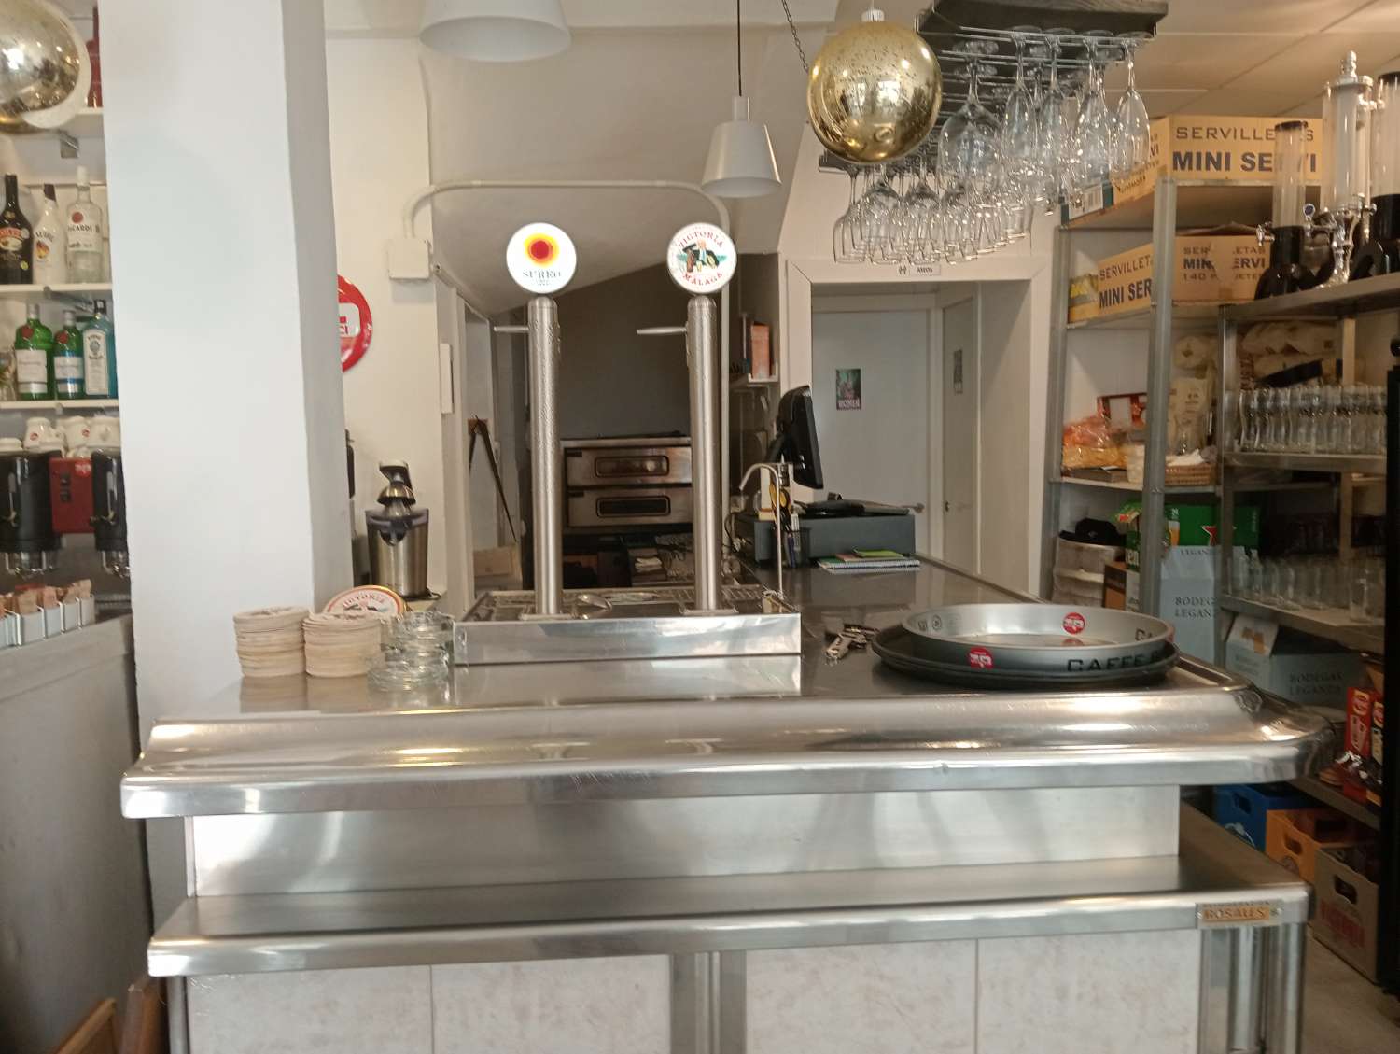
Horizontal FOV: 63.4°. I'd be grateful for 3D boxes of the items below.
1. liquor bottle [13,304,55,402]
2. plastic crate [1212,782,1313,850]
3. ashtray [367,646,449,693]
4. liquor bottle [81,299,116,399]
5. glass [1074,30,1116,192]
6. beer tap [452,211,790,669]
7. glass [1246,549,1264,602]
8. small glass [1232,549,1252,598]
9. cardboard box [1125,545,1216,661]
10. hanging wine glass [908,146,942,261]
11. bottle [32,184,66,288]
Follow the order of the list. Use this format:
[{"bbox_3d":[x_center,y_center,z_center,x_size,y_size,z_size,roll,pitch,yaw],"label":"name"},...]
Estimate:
[{"bbox_3d":[-1.632,-0.428,2.780,0.084,0.232,0.084,-3,5,-21],"label":"liquor bottle"},{"bbox_3d":[1.943,0.960,3.672,0.400,0.284,0.292,-1,5,-4],"label":"plastic crate"},{"bbox_3d":[-0.379,0.186,1.470,0.107,0.040,0.107,-1,5,-4],"label":"ashtray"},{"bbox_3d":[-1.488,-0.444,2.820,0.076,0.250,0.062,-1,5,-4],"label":"liquor bottle"},{"bbox_3d":[0.629,-0.665,1.810,0.061,0.235,0.061,-1,5,-4],"label":"glass"},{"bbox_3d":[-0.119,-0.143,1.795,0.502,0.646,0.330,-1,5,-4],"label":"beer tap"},{"bbox_3d":[1.686,0.146,3.440,0.060,0.152,0.060,-1,5,-4],"label":"glass"},{"bbox_3d":[1.673,0.140,3.500,0.061,0.152,0.061,-1,5,-4],"label":"small glass"},{"bbox_3d":[1.593,0.245,3.761,0.270,0.390,0.250,-1,5,-4],"label":"cardboard box"},{"bbox_3d":[0.521,-0.746,2.630,0.079,0.238,0.079,-1,5,-4],"label":"hanging wine glass"},{"bbox_3d":[-1.645,-0.733,2.870,0.076,0.272,0.076,-2,5,-11],"label":"bottle"}]

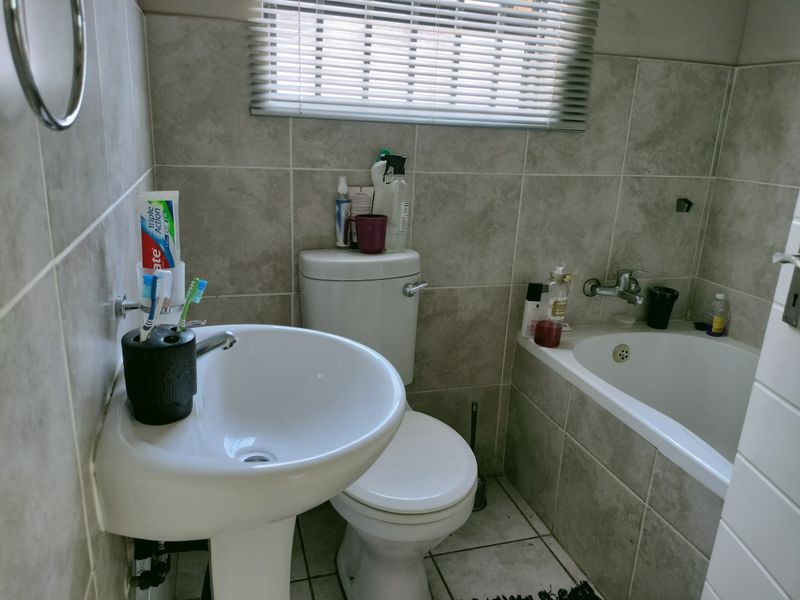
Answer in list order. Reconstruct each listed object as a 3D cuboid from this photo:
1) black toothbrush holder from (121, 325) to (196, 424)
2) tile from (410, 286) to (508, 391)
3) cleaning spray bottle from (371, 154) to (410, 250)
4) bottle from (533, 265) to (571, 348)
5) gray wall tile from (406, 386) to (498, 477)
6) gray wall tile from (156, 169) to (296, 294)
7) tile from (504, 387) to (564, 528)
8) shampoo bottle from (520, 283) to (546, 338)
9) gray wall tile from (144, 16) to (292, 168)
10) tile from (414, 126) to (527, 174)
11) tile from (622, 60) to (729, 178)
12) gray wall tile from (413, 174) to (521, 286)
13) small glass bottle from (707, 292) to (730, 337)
[{"bbox_3d":[-0.321,0.100,0.841,0.086,0.105,0.084,-3,18,-18],"label":"black toothbrush holder"},{"bbox_3d":[0.180,0.123,1.965,0.342,0.340,0.012,-3,17,-17],"label":"tile"},{"bbox_3d":[-0.017,-0.265,1.702,0.085,0.256,0.066,-3,17,-17],"label":"cleaning spray bottle"},{"bbox_3d":[0.482,0.011,1.947,0.082,0.238,0.072,3,17,-1],"label":"bottle"},{"bbox_3d":[0.163,0.457,2.078,0.344,0.339,0.010,-3,18,-18],"label":"gray wall tile"},{"bbox_3d":[-0.459,-0.176,1.663,0.334,0.344,0.010,-3,18,-18],"label":"gray wall tile"},{"bbox_3d":[0.419,0.491,1.972,0.012,0.341,0.325,-3,17,-17],"label":"tile"},{"bbox_3d":[0.431,0.033,1.982,0.062,0.171,0.036,-2,18,-15],"label":"shampoo bottle"},{"bbox_3d":[-0.443,-0.505,1.566,0.335,0.340,0.012,-3,17,-17],"label":"gray wall tile"},{"bbox_3d":[0.207,-0.436,1.799,0.342,0.135,0.012,-3,17,-17],"label":"tile"},{"bbox_3d":[0.880,-0.569,1.991,0.351,0.344,0.010,-3,18,-18],"label":"tile"},{"bbox_3d":[0.196,-0.206,1.867,0.342,0.340,0.012,-3,17,-17],"label":"gray wall tile"},{"bbox_3d":[1.047,0.045,2.033,0.067,0.137,0.064,11,19,27],"label":"small glass bottle"}]

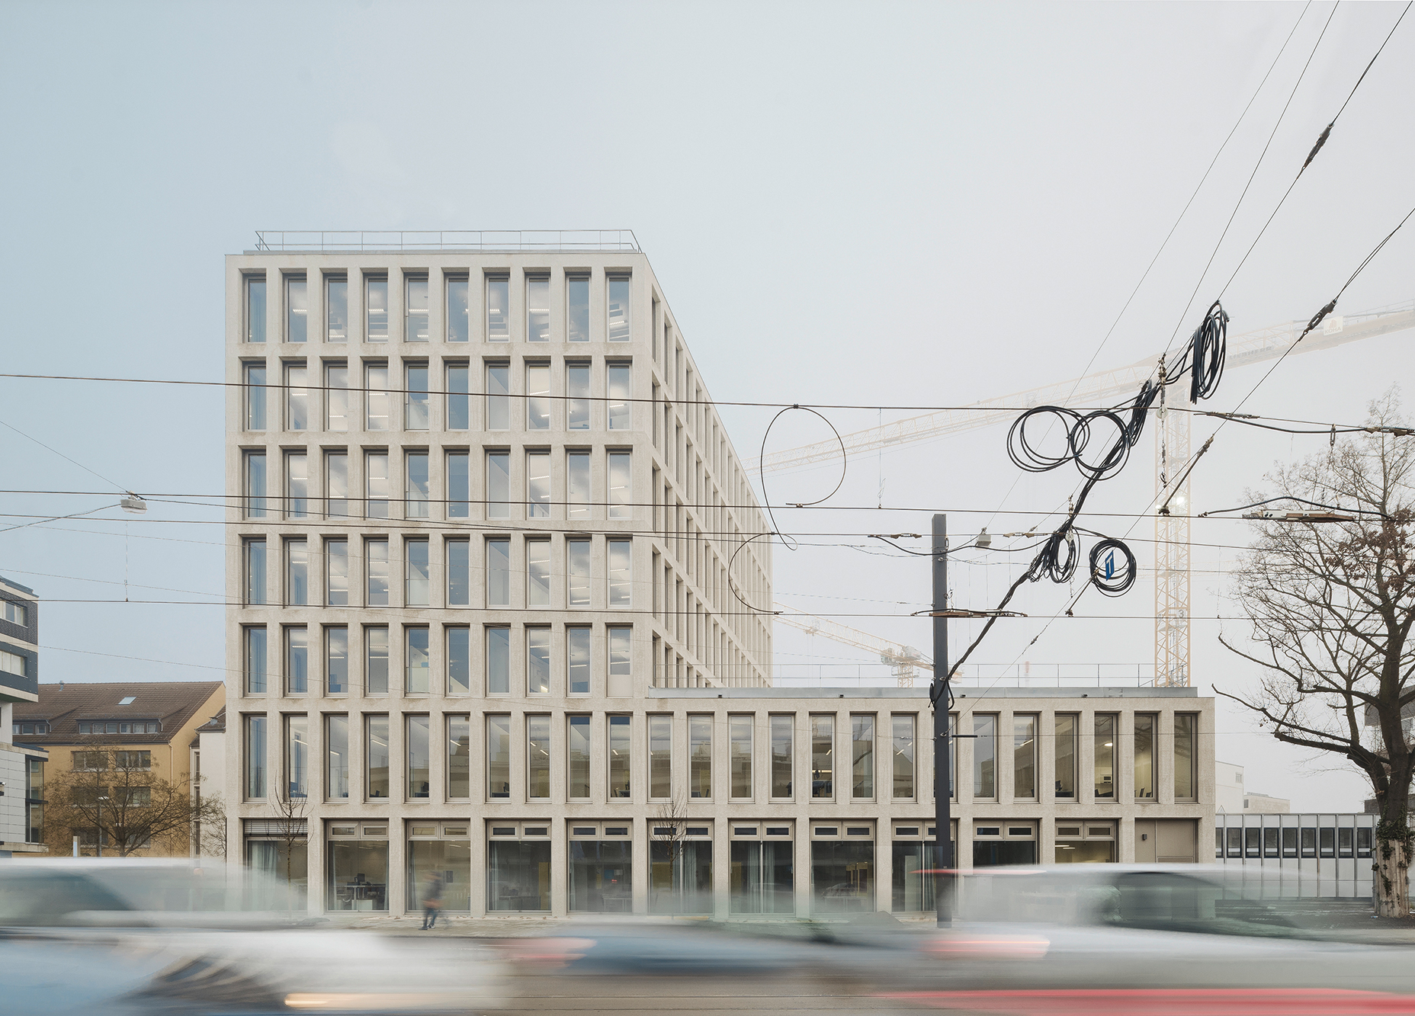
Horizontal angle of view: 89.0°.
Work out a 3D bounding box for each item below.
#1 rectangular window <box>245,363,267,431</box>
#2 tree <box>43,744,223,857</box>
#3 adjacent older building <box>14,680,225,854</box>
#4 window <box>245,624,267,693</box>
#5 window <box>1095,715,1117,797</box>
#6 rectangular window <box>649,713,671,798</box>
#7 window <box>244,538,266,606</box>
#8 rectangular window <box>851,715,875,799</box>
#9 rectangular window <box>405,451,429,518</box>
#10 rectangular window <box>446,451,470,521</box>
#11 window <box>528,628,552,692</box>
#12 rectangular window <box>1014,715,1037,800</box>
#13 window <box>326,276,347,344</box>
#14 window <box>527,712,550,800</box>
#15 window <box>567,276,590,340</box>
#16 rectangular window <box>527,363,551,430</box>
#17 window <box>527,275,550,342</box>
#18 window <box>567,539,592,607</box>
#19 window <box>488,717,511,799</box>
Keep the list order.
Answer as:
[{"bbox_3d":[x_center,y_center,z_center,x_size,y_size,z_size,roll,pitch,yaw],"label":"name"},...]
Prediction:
[{"bbox_3d":[-18.089,-4.472,28.900,0.970,2.726,0.150,0,0,0],"label":"rectangular window"},{"bbox_3d":[-34.256,18.788,43.000,10.900,9.700,10.300,0,0,0],"label":"tree"},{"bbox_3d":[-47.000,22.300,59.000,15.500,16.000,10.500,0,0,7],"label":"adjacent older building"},{"bbox_3d":[-18.185,6.120,29.000,0.912,2.735,0.200,0,0,0],"label":"window"},{"bbox_3d":[15.961,9.973,28.900,0.970,3.372,0.150,0,0,0],"label":"window"},{"bbox_3d":[-1.778,9.454,27.200,0.940,3.220,0.150,0,0,0],"label":"rectangular window"},{"bbox_3d":[-17.925,2.545,28.586,0.993,2.673,0.150,0,0,0],"label":"window"},{"bbox_3d":[5.873,9.431,27.200,0.940,3.220,0.150,0,0,0],"label":"rectangular window"},{"bbox_3d":[-11.667,-0.933,28.900,0.970,2.726,0.150,0,0,0],"label":"rectangular window"},{"bbox_3d":[-9.666,-0.887,28.000,1.000,2.674,0.150,0,0,0],"label":"rectangular window"},{"bbox_3d":[-6.692,6.070,28.586,0.993,2.673,0.150,0,0,0],"label":"window"},{"bbox_3d":[12.307,9.709,28.000,1.000,3.290,0.150,0,0,0],"label":"rectangular window"},{"bbox_3d":[-14.410,-7.715,28.000,0.927,2.595,0.200,0,0,0],"label":"window"},{"bbox_3d":[-6.766,9.949,28.900,0.970,3.372,0.150,0,0,0],"label":"window"},{"bbox_3d":[-4.993,-7.726,28.000,0.904,2.618,0.200,0,0,0],"label":"window"},{"bbox_3d":[-6.485,-4.264,27.700,0.917,2.567,0.200,0,0,0],"label":"rectangular window"},{"bbox_3d":[-6.813,-8.016,29.000,0.912,2.687,0.200,0,0,0],"label":"window"},{"bbox_3d":[-5.140,2.607,28.900,0.970,2.726,0.150,0,0,0],"label":"window"},{"bbox_3d":[-8.045,9.639,28.000,1.000,3.244,0.150,0,0,0],"label":"window"}]

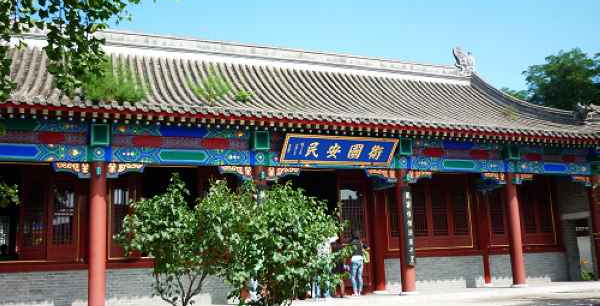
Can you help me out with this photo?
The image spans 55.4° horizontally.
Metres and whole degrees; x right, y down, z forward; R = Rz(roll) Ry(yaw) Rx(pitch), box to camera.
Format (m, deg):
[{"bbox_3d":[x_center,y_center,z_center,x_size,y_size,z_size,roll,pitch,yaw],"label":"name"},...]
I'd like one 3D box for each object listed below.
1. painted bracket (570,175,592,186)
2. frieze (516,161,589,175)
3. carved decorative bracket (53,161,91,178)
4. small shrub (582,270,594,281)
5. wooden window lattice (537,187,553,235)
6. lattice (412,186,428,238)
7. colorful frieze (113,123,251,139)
[{"bbox_3d":[8.067,0.792,16.360,0.720,0.310,0.100,2,-11,-21],"label":"painted bracket"},{"bbox_3d":[6.928,0.451,15.780,2.755,0.321,0.230,2,-11,-22],"label":"frieze"},{"bbox_3d":[-4.536,0.344,11.386,0.710,0.310,0.100,2,-11,-21],"label":"carved decorative bracket"},{"bbox_3d":[8.675,3.684,17.200,0.340,0.320,0.340,2,-11,-22],"label":"small shrub"},{"bbox_3d":[7.557,1.773,17.662,0.483,1.481,0.060,2,-11,-22],"label":"wooden window lattice"},{"bbox_3d":[3.370,1.637,16.113,0.475,1.453,0.070,2,-11,-21],"label":"lattice"},{"bbox_3d":[-2.582,-0.435,12.681,3.000,0.245,0.170,2,-11,-21],"label":"colorful frieze"}]

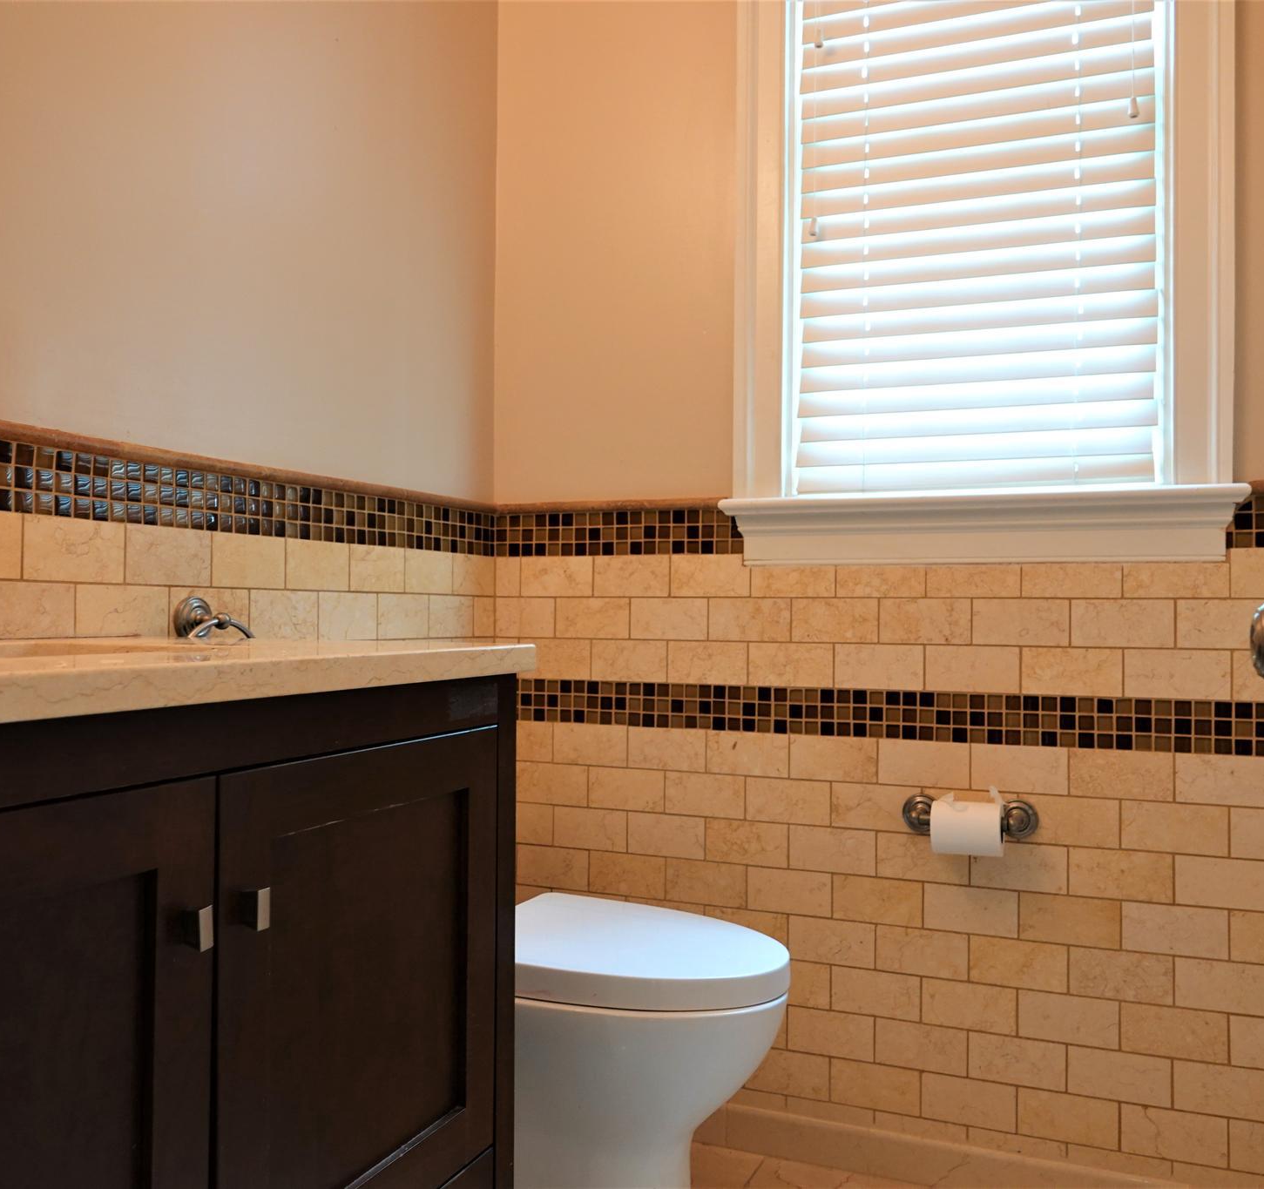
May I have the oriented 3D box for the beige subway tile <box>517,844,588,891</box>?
[{"bbox_3d":[-0.152,0.524,2.285,0.152,0.076,0.010,0,-2,22],"label":"beige subway tile"}]

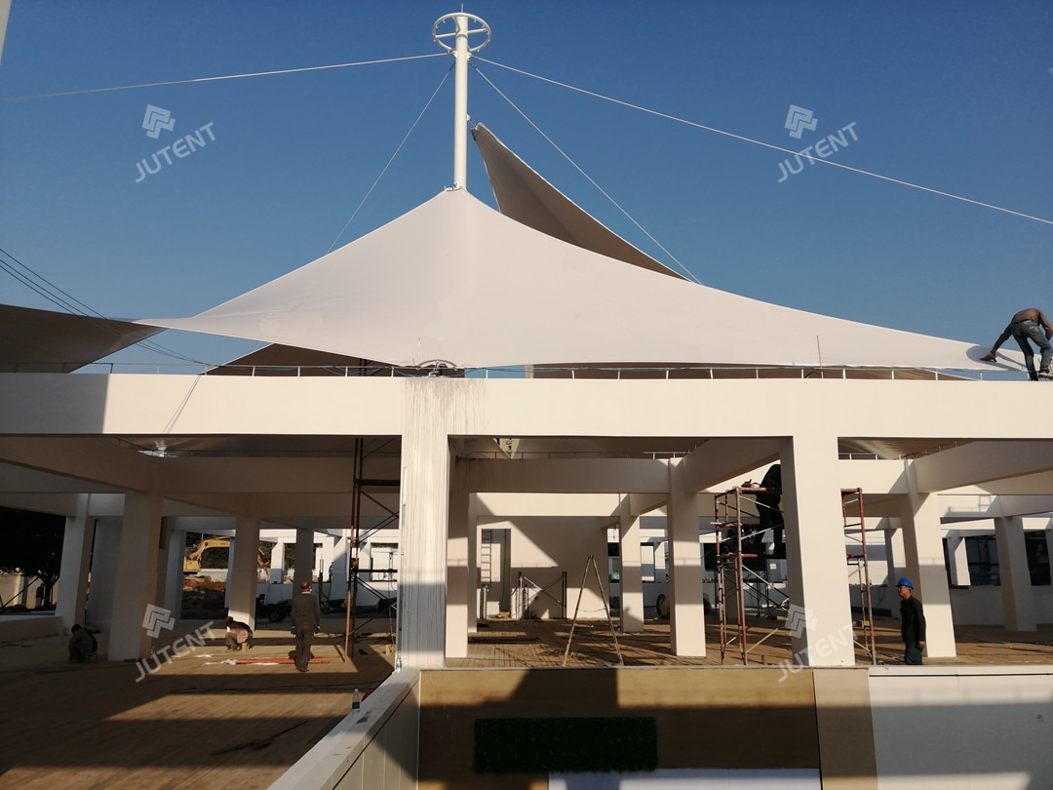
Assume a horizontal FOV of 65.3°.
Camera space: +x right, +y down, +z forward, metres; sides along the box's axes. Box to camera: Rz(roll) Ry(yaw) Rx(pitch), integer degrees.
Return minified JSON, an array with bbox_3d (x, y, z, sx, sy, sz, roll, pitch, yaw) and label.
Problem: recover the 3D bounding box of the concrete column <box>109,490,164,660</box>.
[{"bbox_3d":[-8.702,3.988,18.357,0.617,3.606,0.577,0,-12,-2],"label":"concrete column"}]

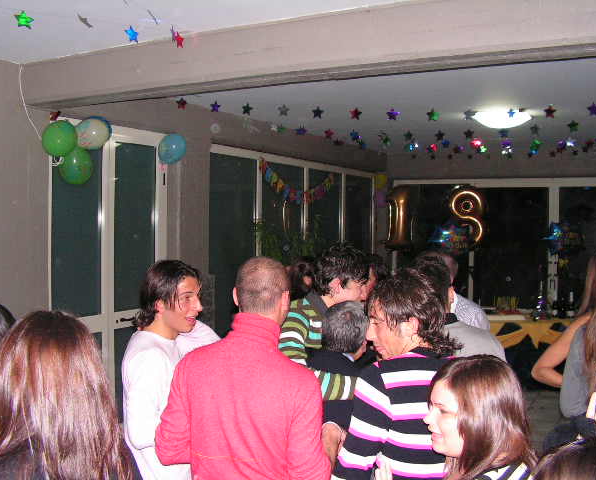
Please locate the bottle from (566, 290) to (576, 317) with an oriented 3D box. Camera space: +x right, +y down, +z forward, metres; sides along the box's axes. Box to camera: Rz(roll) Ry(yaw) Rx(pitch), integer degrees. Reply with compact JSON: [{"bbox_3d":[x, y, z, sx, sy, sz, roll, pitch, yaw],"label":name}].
[{"bbox_3d":[3.043,0.717,7.400,0.080,0.305,0.080,0,1,0],"label":"bottle"}]

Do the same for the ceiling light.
[{"bbox_3d":[1.782,-1.063,5.800,0.510,0.130,0.510,0,1,0],"label":"ceiling light"}]

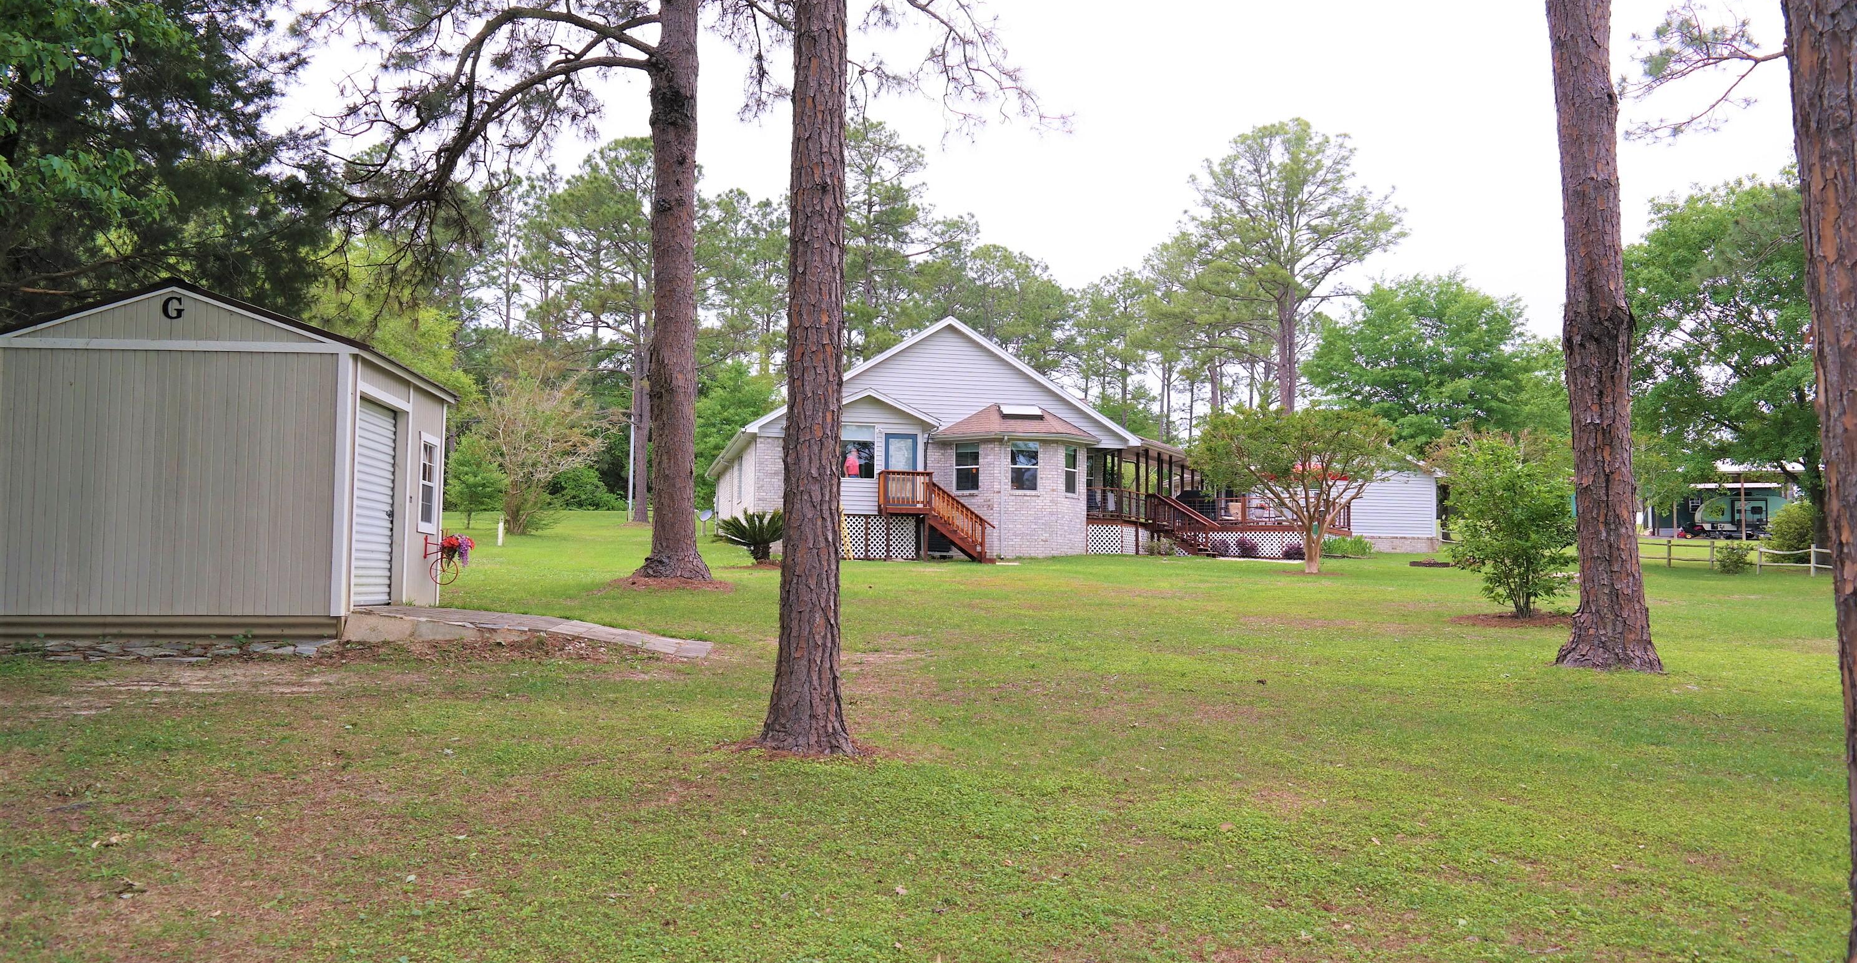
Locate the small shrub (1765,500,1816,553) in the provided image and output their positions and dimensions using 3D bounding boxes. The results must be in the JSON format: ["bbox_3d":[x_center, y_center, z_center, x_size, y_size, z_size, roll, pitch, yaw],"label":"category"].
[{"bbox_3d":[27.297,1.559,44.000,1.850,1.926,1.800,1,-4,0],"label":"small shrub"}]

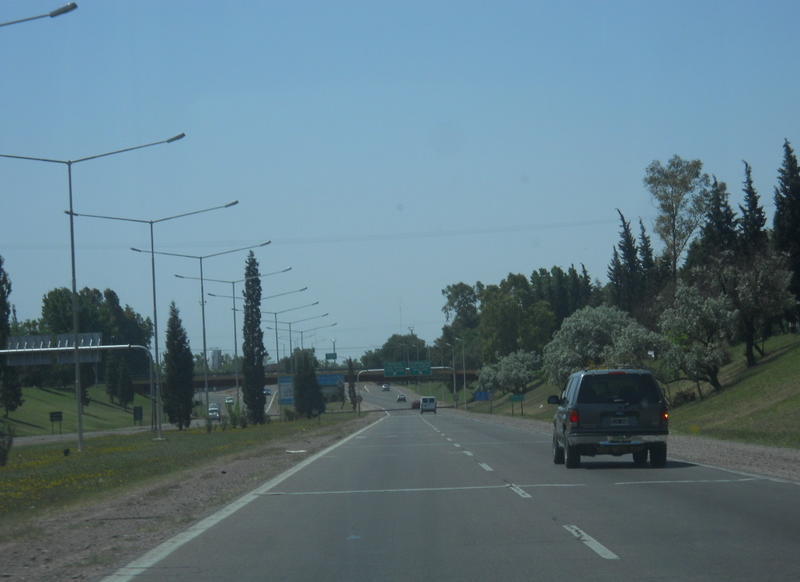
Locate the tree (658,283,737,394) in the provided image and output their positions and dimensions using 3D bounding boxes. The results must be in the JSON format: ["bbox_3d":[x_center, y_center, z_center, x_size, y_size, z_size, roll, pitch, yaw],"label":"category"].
[{"bbox_3d":[12.873,2.055,98.000,3.380,4.720,3.460,-2,-3,0],"label":"tree"}]

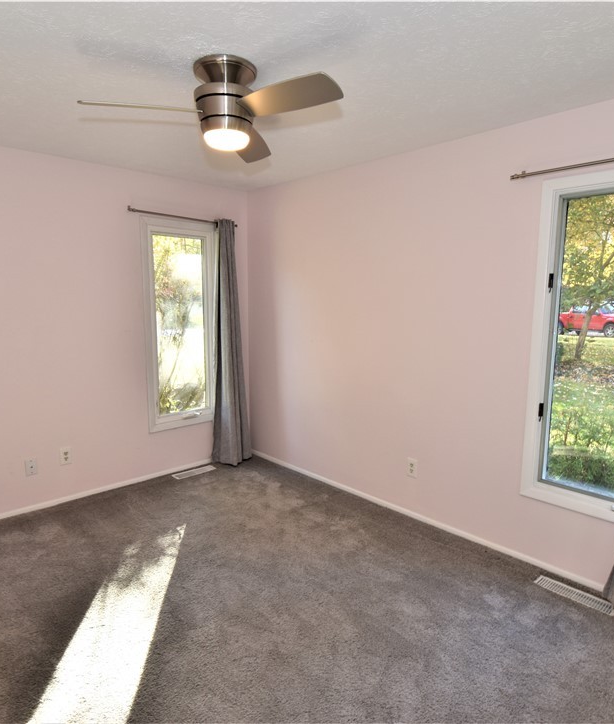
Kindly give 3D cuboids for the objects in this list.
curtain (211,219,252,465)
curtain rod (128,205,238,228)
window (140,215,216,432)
[{"bbox_3d":[-0.639,-0.139,3.928,0.404,2.128,0.148,-7,11,-39],"label":"curtain"},{"bbox_3d":[-0.952,-1.140,3.567,0.913,0.044,0.094,-7,11,-39],"label":"curtain rod"},{"bbox_3d":[-1.024,-0.291,3.729,0.650,1.675,0.089,-7,11,-39],"label":"window"}]

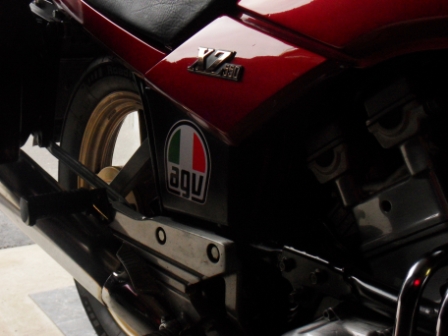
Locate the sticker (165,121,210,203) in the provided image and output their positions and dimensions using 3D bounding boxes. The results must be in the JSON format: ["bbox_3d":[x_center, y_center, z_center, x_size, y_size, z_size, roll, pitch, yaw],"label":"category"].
[{"bbox_3d":[-0.046,-0.008,0.850,0.008,0.103,0.090,-11,20,-42],"label":"sticker"}]

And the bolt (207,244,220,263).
[{"bbox_3d":[-0.013,0.102,0.805,0.015,0.022,0.022,-10,20,-37],"label":"bolt"}]

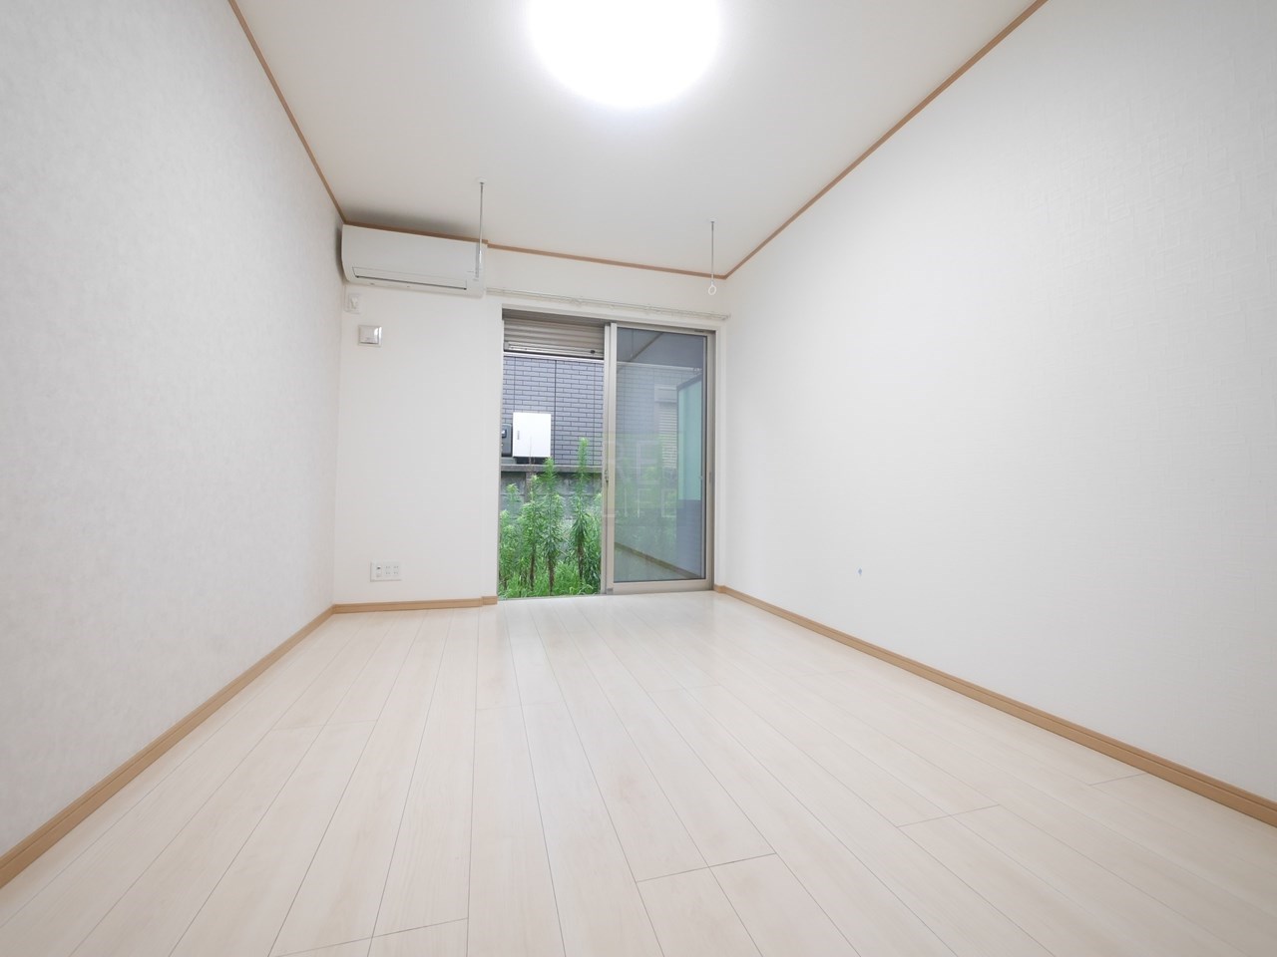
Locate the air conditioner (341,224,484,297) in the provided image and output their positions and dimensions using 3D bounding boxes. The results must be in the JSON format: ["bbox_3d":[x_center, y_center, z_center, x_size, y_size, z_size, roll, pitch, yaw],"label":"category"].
[{"bbox_3d":[-1.354,-1.318,3.175,0.785,0.268,0.225,1,-2,-17],"label":"air conditioner"}]

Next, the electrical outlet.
[{"bbox_3d":[-1.552,0.568,3.180,0.166,0.123,0.012,1,-2,-17],"label":"electrical outlet"}]

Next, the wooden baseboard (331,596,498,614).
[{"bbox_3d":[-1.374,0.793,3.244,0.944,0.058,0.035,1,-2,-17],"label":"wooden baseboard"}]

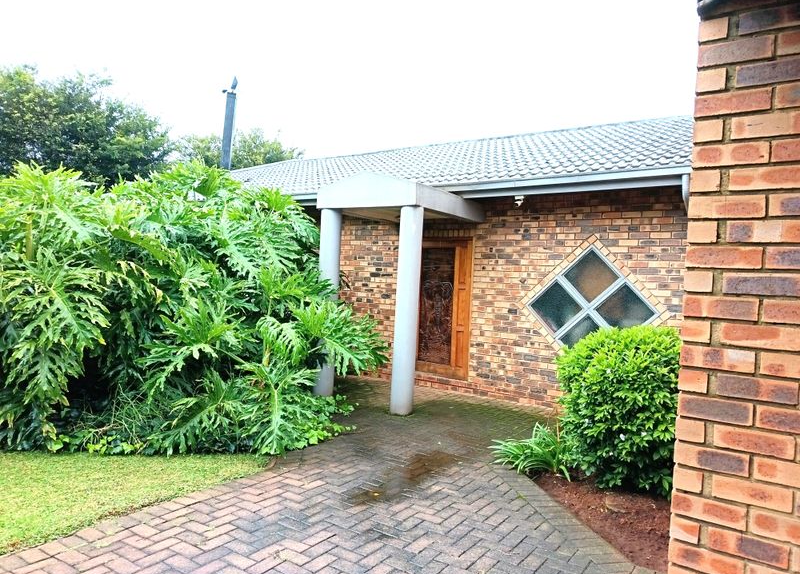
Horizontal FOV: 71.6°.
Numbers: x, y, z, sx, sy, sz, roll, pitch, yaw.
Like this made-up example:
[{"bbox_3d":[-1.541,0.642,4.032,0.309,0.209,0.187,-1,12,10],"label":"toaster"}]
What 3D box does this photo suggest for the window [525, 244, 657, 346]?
[{"bbox_3d":[2.392,0.282,7.023,1.660,1.620,0.100,3,0,36],"label":"window"}]

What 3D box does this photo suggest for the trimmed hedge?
[{"bbox_3d":[1.920,0.967,4.850,1.150,1.260,1.080,3,0,0],"label":"trimmed hedge"}]

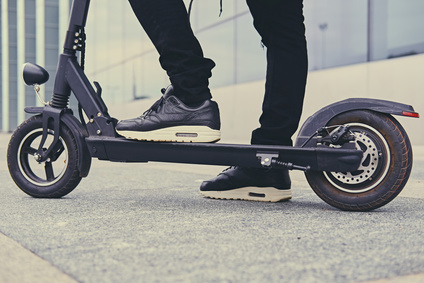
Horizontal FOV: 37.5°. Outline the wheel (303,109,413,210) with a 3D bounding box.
[{"bbox_3d":[0.350,0.039,1.490,0.256,0.253,0.065,0,1,21],"label":"wheel"}]

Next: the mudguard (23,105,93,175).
[{"bbox_3d":[-0.453,0.001,1.805,0.210,0.203,0.070,0,1,18],"label":"mudguard"}]

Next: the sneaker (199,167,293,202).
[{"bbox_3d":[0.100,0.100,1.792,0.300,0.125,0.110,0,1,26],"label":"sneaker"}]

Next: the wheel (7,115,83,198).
[{"bbox_3d":[-0.482,0.044,1.815,0.250,0.247,0.060,0,1,18],"label":"wheel"}]

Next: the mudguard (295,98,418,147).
[{"bbox_3d":[0.340,-0.040,1.492,0.295,0.130,0.080,0,1,21],"label":"mudguard"}]

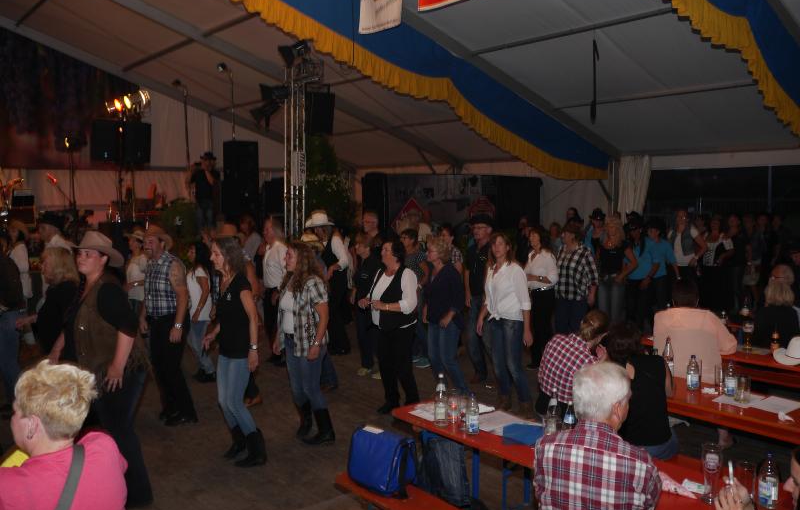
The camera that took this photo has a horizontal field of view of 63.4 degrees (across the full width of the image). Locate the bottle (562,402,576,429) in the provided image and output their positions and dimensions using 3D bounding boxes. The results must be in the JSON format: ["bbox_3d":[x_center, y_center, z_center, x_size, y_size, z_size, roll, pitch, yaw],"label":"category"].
[{"bbox_3d":[0.864,0.875,3.299,0.072,0.235,0.072,3,5,24],"label":"bottle"}]

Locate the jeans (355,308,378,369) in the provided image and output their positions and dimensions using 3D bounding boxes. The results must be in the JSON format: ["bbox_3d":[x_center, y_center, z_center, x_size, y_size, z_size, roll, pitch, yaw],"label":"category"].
[{"bbox_3d":[-0.357,0.875,7.330,0.380,0.840,0.300,2,5,33],"label":"jeans"}]

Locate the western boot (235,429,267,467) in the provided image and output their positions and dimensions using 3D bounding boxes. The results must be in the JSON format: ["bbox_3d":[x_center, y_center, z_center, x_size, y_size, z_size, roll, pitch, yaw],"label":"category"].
[{"bbox_3d":[-1.131,1.449,4.889,0.265,0.260,0.100,-1,5,-17],"label":"western boot"}]

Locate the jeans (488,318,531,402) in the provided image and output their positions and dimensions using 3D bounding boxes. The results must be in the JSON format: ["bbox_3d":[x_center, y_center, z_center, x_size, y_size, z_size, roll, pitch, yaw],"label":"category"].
[{"bbox_3d":[1.020,0.920,6.030,0.320,0.880,0.360,-4,5,-44],"label":"jeans"}]

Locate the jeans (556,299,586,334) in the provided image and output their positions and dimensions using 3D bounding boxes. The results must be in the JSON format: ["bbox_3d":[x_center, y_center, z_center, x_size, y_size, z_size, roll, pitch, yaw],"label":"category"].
[{"bbox_3d":[1.985,0.891,7.531,0.280,0.930,0.380,-4,6,-41],"label":"jeans"}]

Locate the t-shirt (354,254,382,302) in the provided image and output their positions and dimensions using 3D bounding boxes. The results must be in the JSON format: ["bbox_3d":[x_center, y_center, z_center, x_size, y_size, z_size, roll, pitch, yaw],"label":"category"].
[{"bbox_3d":[-0.344,0.200,7.300,0.430,0.570,0.260,2,5,33],"label":"t-shirt"}]

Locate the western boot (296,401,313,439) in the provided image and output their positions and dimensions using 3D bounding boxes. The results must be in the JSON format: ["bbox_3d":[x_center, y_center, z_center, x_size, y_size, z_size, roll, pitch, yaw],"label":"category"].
[{"bbox_3d":[-0.793,1.369,5.400,0.100,0.280,0.250,3,5,44],"label":"western boot"}]

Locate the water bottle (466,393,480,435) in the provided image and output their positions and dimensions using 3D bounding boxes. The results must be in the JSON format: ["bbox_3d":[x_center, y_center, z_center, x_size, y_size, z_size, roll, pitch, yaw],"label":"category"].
[{"bbox_3d":[0.392,0.843,3.440,0.067,0.212,0.067,0,4,0],"label":"water bottle"}]

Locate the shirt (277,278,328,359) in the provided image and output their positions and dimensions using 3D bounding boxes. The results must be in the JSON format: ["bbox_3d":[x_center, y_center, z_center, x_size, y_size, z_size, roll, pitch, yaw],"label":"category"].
[{"bbox_3d":[-0.808,0.511,5.419,0.320,0.700,0.460,-4,7,-43],"label":"shirt"}]

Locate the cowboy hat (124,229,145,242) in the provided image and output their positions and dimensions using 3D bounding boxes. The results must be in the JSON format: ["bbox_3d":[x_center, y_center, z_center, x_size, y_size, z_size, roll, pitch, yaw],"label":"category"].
[{"bbox_3d":[-2.776,-0.220,6.842,0.310,0.140,0.360,5,1,44],"label":"cowboy hat"}]

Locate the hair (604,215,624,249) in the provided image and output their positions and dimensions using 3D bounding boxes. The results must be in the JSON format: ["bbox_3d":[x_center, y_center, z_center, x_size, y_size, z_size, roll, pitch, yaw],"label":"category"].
[{"bbox_3d":[2.851,-0.306,8.600,0.260,0.420,0.240,1,5,11],"label":"hair"}]

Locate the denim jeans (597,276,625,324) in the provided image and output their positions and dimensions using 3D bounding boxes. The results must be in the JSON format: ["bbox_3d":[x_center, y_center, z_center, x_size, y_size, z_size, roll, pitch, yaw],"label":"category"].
[{"bbox_3d":[2.832,0.796,8.665,0.400,0.980,0.320,2,5,22],"label":"denim jeans"}]

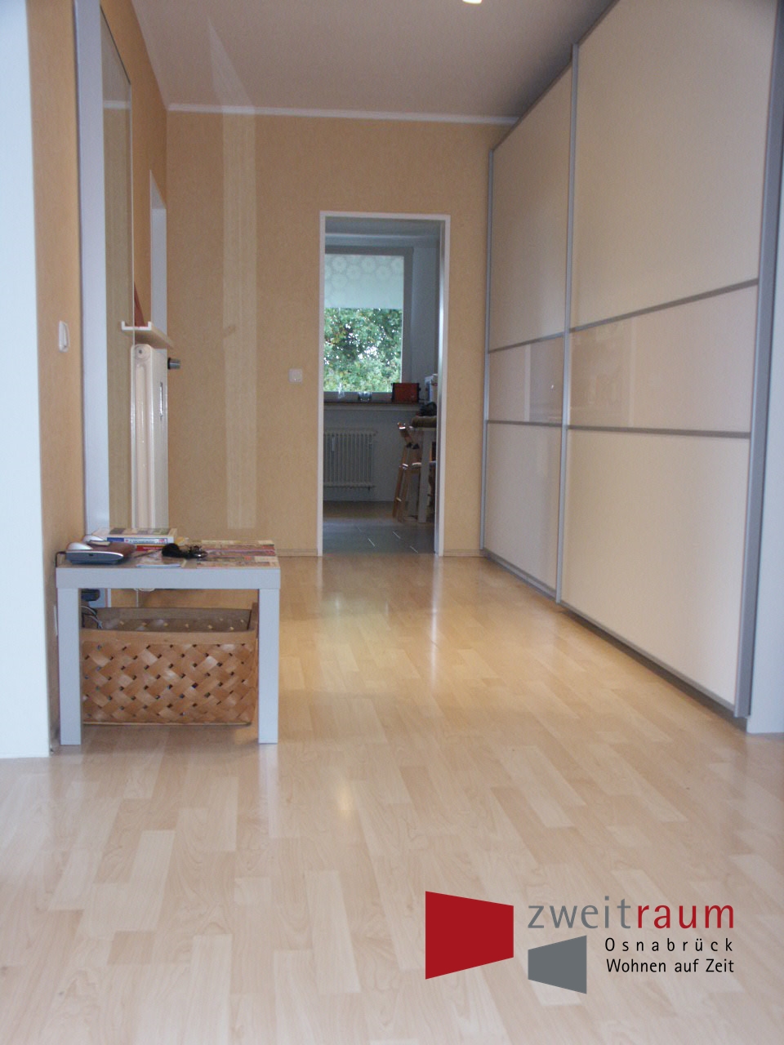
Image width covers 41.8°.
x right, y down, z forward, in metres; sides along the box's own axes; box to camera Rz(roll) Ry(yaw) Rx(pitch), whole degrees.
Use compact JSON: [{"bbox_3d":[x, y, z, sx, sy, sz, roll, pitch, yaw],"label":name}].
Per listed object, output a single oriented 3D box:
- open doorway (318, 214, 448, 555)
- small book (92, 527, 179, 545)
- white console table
[{"bbox_3d":[-0.059,-0.787,6.015,0.746,1.967,0.170,0,6,-7],"label":"open doorway"},{"bbox_3d":[-0.735,0.040,2.943,0.226,0.022,0.190,0,6,-9],"label":"small book"},{"bbox_3d":[-0.591,0.310,2.857,0.550,0.450,0.550,0,6,-7],"label":"white console table"}]

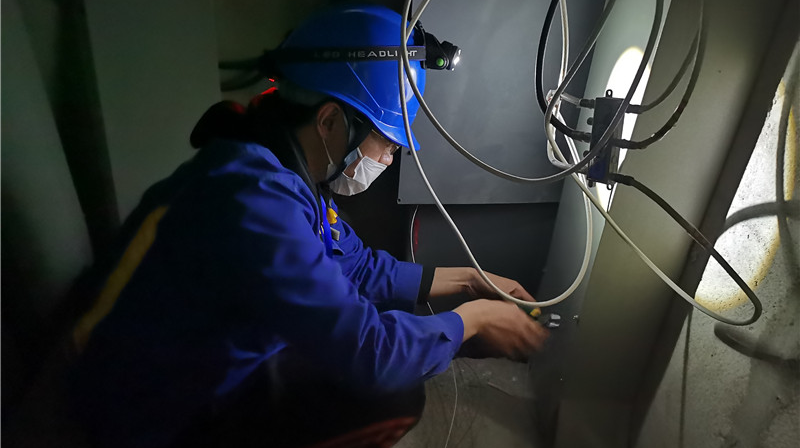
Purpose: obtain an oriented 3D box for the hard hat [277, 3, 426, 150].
[{"bbox_3d":[-0.046,-0.267,1.050,0.282,0.168,0.215,31,22,-8],"label":"hard hat"}]

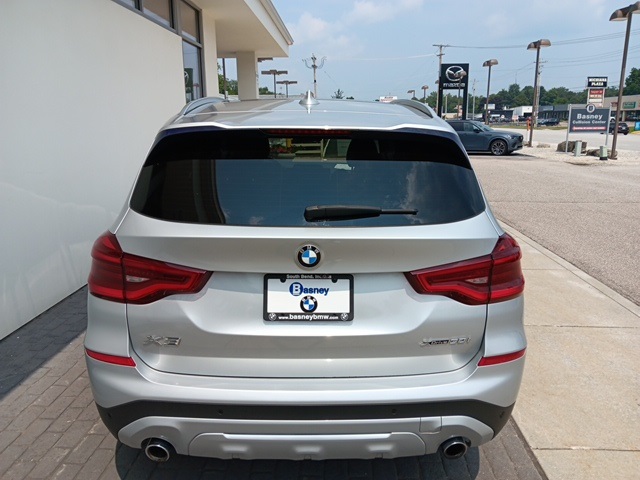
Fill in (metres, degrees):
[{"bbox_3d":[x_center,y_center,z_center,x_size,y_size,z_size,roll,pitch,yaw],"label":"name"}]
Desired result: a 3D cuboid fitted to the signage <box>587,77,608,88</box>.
[{"bbox_3d":[49.625,-28.115,85.808,3.500,1.750,0.500,1,14,5],"label":"signage"}]

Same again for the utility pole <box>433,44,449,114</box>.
[{"bbox_3d":[17.149,-21.242,68.946,2.400,12.200,0.300,2,14,10],"label":"utility pole"}]

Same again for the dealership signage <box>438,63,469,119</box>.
[{"bbox_3d":[15.149,-15.698,54.851,3.150,8.000,0.500,2,14,8],"label":"dealership signage"}]

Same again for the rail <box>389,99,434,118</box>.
[{"bbox_3d":[0.475,-0.781,2.973,0.080,0.140,1.900,0,14,-1],"label":"rail"}]

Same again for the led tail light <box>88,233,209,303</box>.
[{"bbox_3d":[-0.636,0.107,1.749,0.510,0.215,0.270,0,14,-1],"label":"led tail light"}]

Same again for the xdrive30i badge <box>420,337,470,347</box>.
[{"bbox_3d":[0.439,0.358,1.695,0.180,0.026,0.006,-3,19,-13],"label":"xdrive30i badge"}]

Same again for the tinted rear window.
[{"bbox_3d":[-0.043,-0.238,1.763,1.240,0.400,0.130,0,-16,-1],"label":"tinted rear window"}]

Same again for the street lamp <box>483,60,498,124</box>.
[{"bbox_3d":[14.266,-11.681,40.903,1.350,6.700,0.420,11,17,39],"label":"street lamp"}]

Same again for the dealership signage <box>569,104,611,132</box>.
[{"bbox_3d":[14.242,-6.421,25.403,2.150,1.420,0.140,2,14,10],"label":"dealership signage"}]

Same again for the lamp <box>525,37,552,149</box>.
[{"bbox_3d":[13.943,-9.347,31.180,1.350,6.700,0.420,11,17,39],"label":"lamp"}]

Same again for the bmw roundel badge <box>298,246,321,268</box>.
[{"bbox_3d":[-0.038,0.056,1.618,0.082,0.082,0.010,0,14,-1],"label":"bmw roundel badge"}]

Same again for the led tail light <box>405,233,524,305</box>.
[{"bbox_3d":[0.554,0.100,1.777,0.510,0.215,0.270,0,14,-1],"label":"led tail light"}]

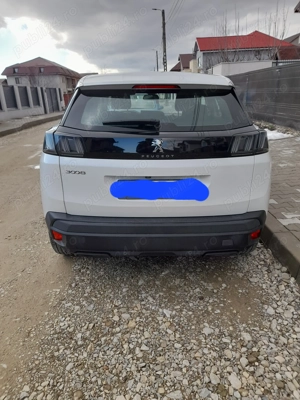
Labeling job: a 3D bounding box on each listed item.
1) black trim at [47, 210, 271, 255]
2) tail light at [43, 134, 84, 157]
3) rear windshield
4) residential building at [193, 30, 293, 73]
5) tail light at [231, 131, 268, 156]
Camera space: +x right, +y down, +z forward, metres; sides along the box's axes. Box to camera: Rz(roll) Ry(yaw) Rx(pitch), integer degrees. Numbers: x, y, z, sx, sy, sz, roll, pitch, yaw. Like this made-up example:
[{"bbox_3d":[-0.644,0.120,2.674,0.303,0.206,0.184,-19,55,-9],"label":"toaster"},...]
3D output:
[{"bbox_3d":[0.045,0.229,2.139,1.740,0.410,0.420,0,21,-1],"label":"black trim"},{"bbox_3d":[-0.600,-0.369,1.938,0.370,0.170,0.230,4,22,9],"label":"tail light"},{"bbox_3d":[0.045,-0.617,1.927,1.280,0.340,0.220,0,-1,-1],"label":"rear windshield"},{"bbox_3d":[11.477,-18.406,38.972,12.000,7.800,8.500,-2,21,3],"label":"residential building"},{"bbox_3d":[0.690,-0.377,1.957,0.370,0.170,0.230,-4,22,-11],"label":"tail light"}]

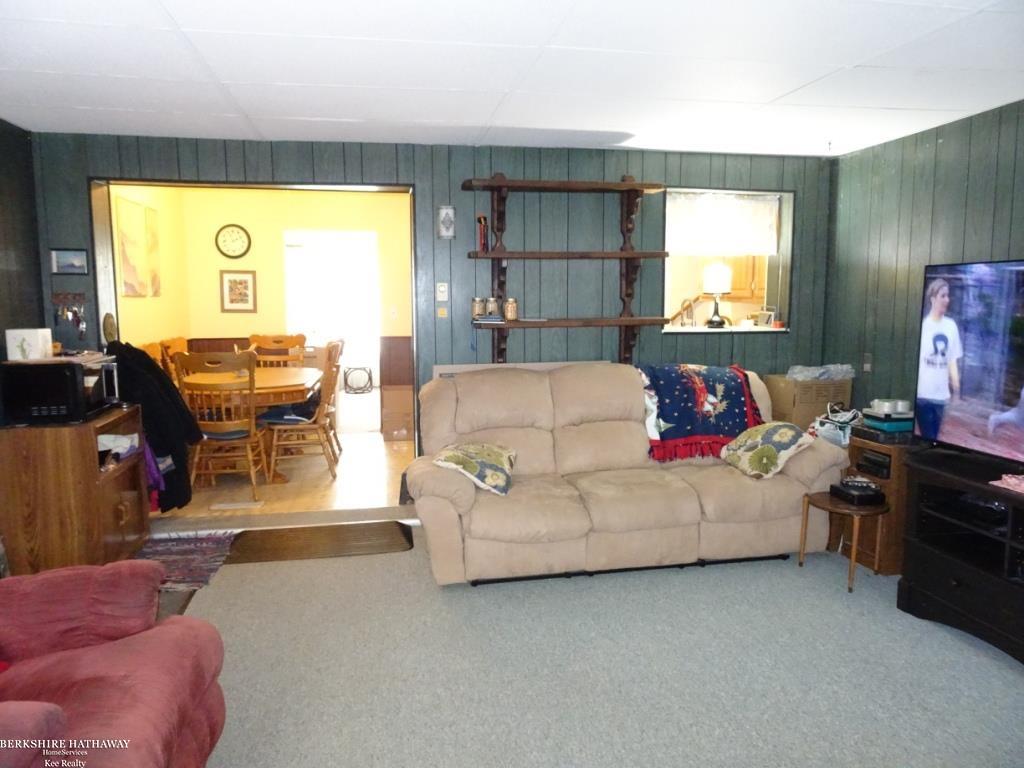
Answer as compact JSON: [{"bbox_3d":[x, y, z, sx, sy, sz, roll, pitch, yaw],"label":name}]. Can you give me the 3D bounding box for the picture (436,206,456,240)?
[{"bbox_3d":[-0.388,-0.968,4.279,0.110,0.202,0.025,-1,7,-10],"label":"picture"}]

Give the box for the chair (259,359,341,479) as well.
[{"bbox_3d":[-1.651,0.199,5.607,0.540,1.030,0.510,-2,7,-10],"label":"chair"}]

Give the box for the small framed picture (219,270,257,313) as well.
[{"bbox_3d":[-2.662,-0.901,6.918,0.335,0.400,0.025,-2,7,-10],"label":"small framed picture"}]

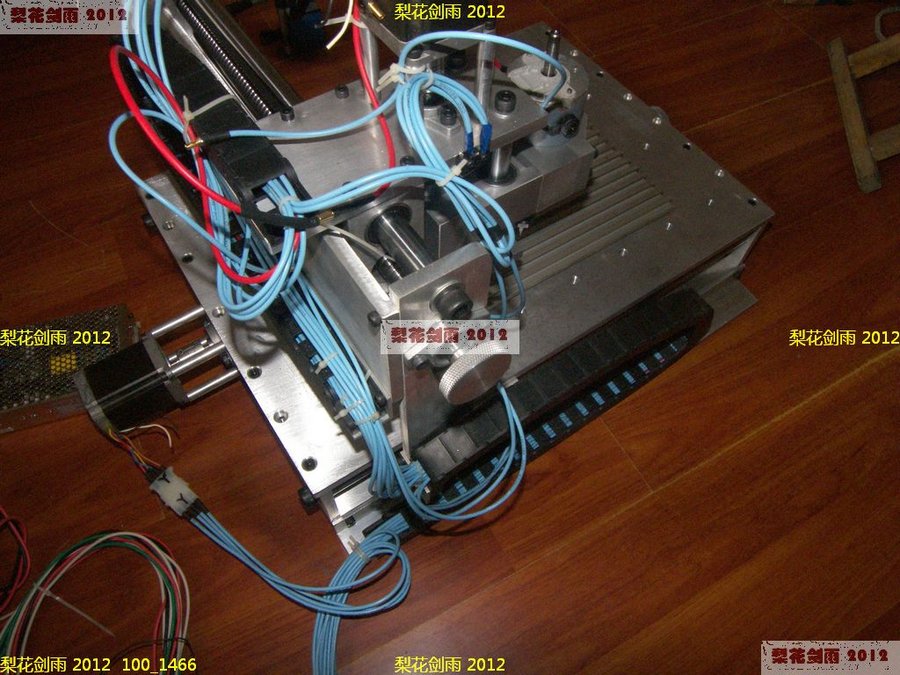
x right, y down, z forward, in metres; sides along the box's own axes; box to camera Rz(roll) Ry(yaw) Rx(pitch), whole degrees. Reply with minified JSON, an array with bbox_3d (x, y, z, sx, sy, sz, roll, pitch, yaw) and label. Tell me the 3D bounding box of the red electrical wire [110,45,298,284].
[{"bbox_3d":[-0.135,-0.101,0.368,0.062,0.115,0.128,-29,63,-18],"label":"red electrical wire"}]

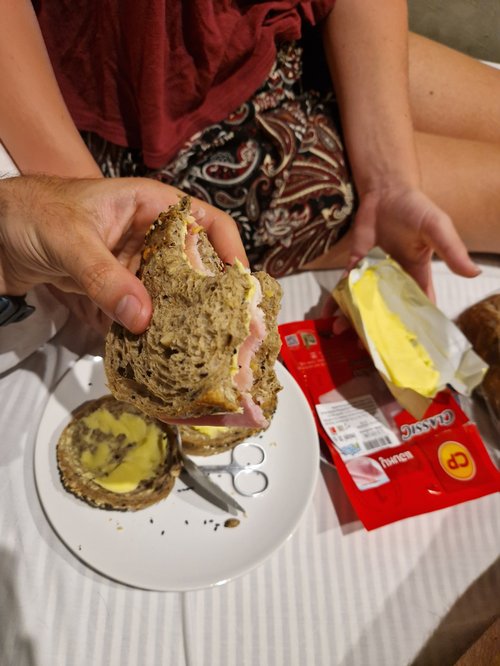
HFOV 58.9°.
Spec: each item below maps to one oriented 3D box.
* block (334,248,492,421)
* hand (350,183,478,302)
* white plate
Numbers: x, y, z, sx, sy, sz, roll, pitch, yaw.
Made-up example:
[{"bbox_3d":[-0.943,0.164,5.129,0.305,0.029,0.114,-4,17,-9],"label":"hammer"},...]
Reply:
[{"bbox_3d":[0.142,-0.002,0.398,0.082,0.040,0.150,-24,75,-1],"label":"block"},{"bbox_3d":[0.161,-0.084,0.447,0.135,0.060,0.150,3,70,9],"label":"hand"},{"bbox_3d":[-0.055,0.091,0.387,0.236,0.022,0.236,6,52,-8],"label":"white plate"}]

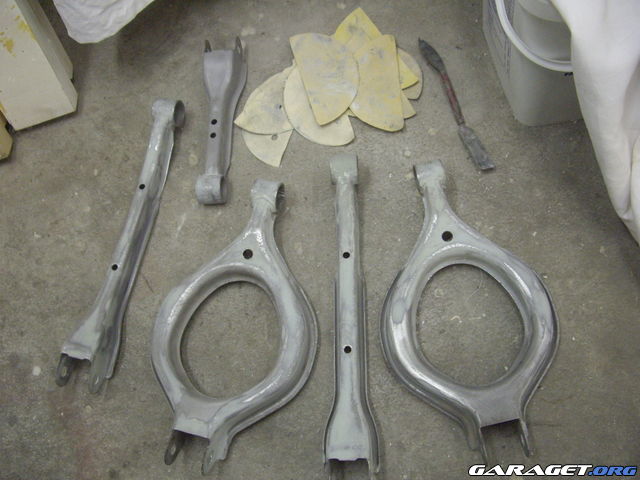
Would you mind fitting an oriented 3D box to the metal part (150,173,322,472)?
[{"bbox_3d":[-0.095,0.089,0.817,0.183,0.046,0.353,10,70,14],"label":"metal part"}]

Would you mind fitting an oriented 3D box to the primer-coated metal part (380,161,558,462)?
[{"bbox_3d":[0.157,0.067,0.781,0.188,0.046,0.351,-14,66,4],"label":"primer-coated metal part"}]

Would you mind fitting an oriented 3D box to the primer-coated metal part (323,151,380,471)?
[{"bbox_3d":[0.032,0.079,0.801,0.058,0.042,0.392,-4,67,9],"label":"primer-coated metal part"}]

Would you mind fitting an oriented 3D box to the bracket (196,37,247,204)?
[{"bbox_3d":[-0.134,-0.171,0.935,0.059,0.042,0.260,-4,67,9],"label":"bracket"}]

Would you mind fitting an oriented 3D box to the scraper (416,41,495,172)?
[{"bbox_3d":[0.172,-0.179,0.898,0.019,0.016,0.212,-22,66,1],"label":"scraper"}]

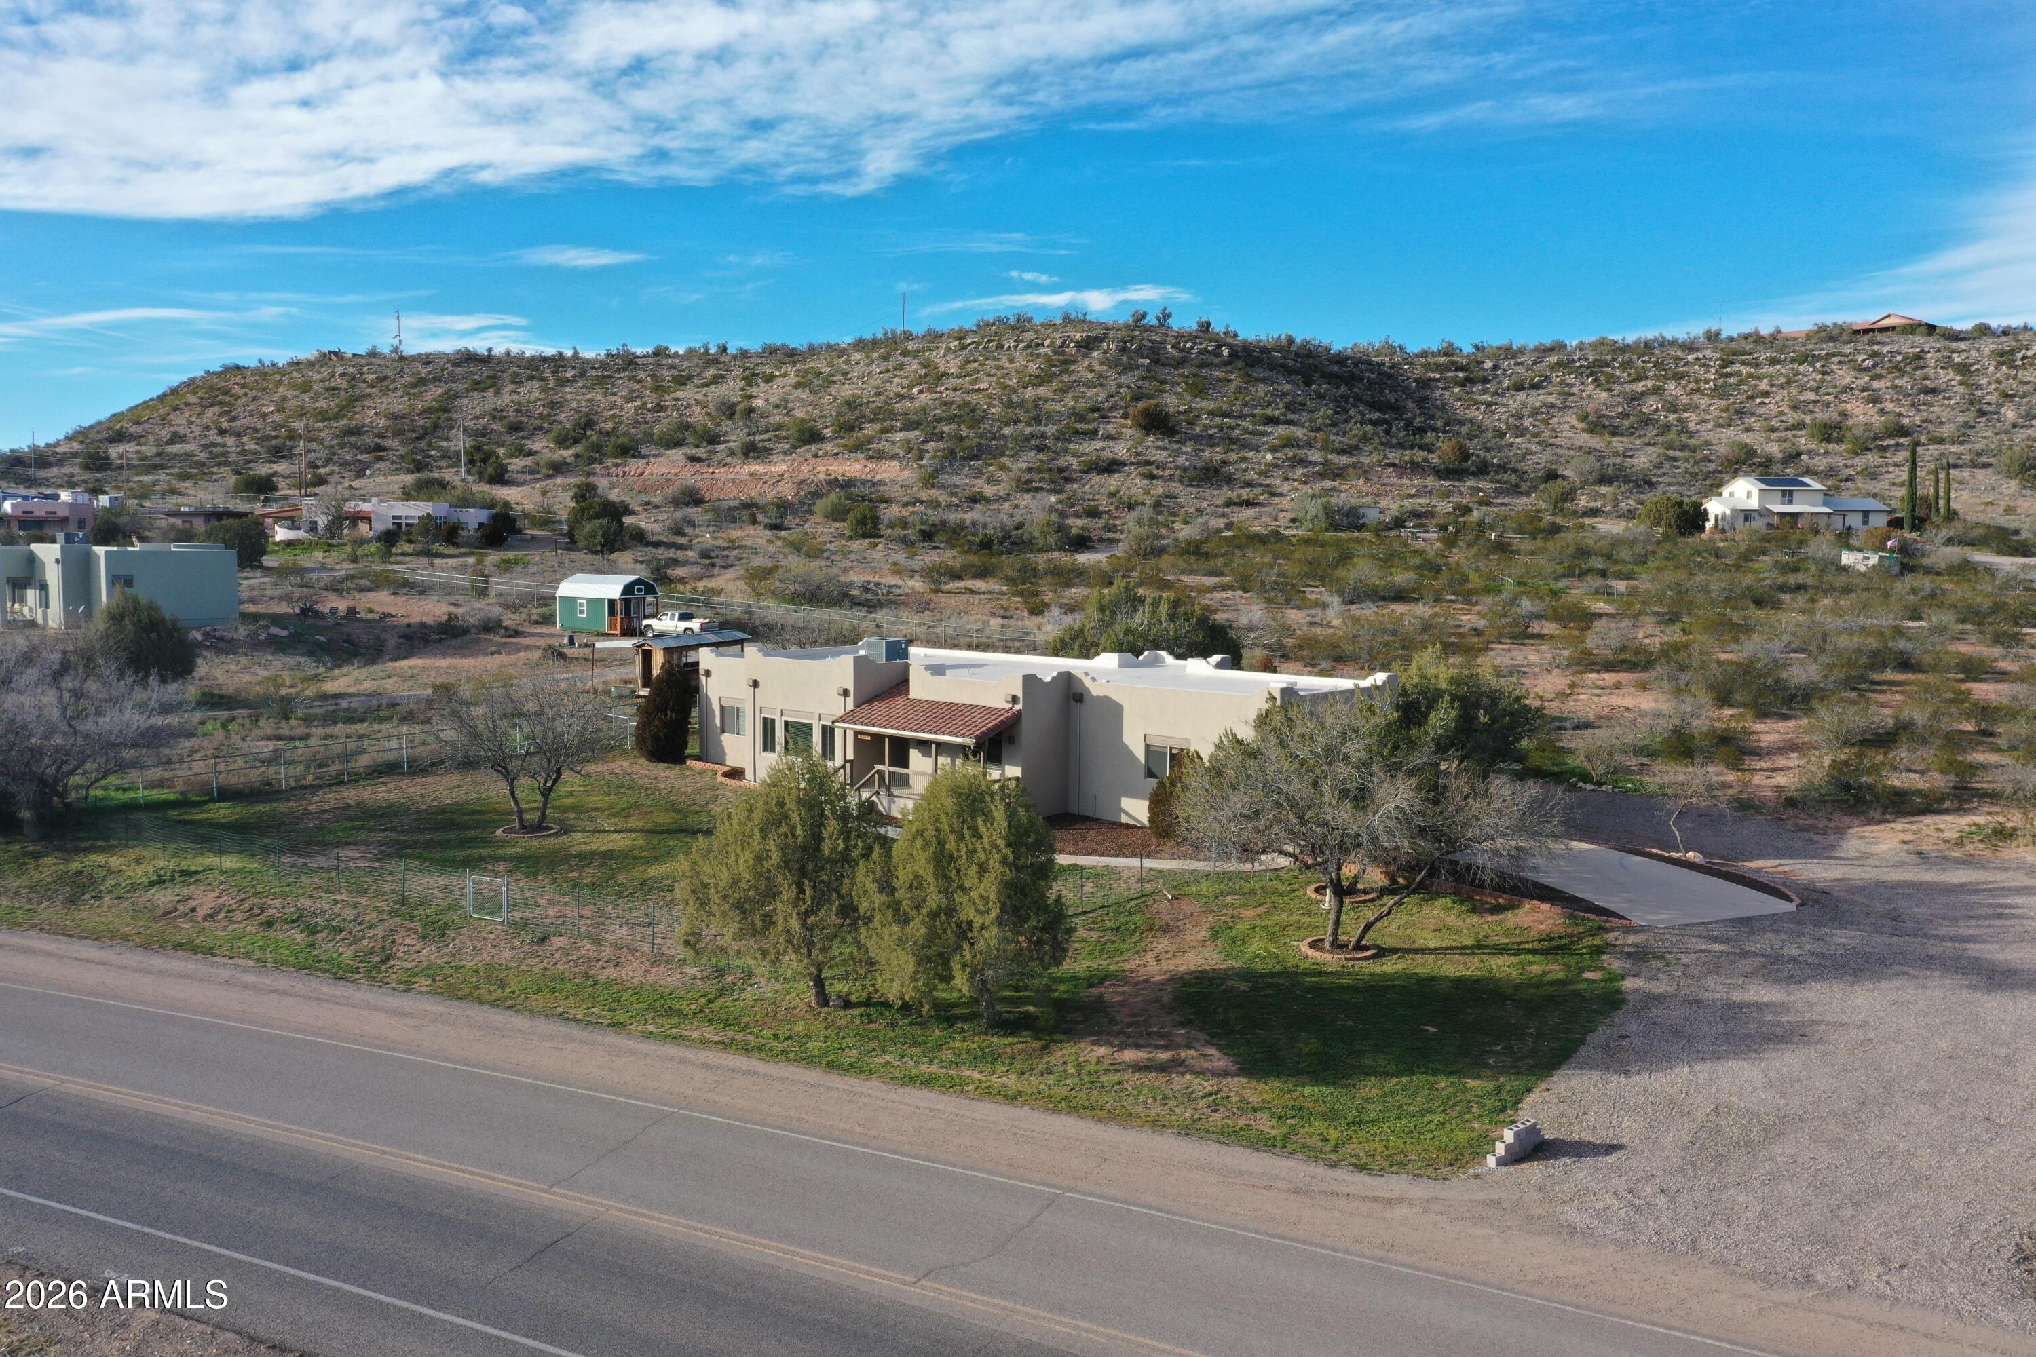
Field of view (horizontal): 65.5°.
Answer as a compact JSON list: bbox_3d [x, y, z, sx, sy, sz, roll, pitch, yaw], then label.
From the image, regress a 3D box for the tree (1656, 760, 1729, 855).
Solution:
[{"bbox_3d":[20.721,3.950,48.468,2.175,2.957,2.066,1,5,0],"label":"tree"}]

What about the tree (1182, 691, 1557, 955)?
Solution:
[{"bbox_3d":[8.419,3.399,37.717,8.839,6.219,7.955,1,5,0],"label":"tree"}]

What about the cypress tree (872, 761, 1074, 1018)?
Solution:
[{"bbox_3d":[-1.015,4.407,32.358,4.116,5.412,4.116,1,5,0],"label":"cypress tree"}]

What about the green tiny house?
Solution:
[{"bbox_3d":[-30.370,-5.483,117.356,6.400,4.350,4.000,4,6,30],"label":"green tiny house"}]

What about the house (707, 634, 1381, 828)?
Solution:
[{"bbox_3d":[-0.540,1.611,58.306,25.420,5.125,12.300,5,7,41],"label":"house"}]

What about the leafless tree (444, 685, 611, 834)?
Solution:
[{"bbox_3d":[-15.762,2.475,50.592,5.355,4.765,5.087,1,5,0],"label":"leafless tree"}]

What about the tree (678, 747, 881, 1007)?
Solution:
[{"bbox_3d":[-5.036,4.198,33.434,4.253,5.547,4.253,1,5,0],"label":"tree"}]

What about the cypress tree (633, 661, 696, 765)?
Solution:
[{"bbox_3d":[-14.061,1.351,62.970,2.449,4.107,2.449,1,5,0],"label":"cypress tree"}]

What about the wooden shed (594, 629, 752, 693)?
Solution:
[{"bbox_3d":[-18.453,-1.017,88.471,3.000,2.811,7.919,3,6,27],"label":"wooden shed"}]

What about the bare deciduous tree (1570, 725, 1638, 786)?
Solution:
[{"bbox_3d":[22.529,2.901,60.708,2.540,2.278,2.540,1,5,0],"label":"bare deciduous tree"}]

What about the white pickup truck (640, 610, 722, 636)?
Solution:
[{"bbox_3d":[-23.915,-3.893,112.300,5.750,1.870,2.000,4,6,30],"label":"white pickup truck"}]

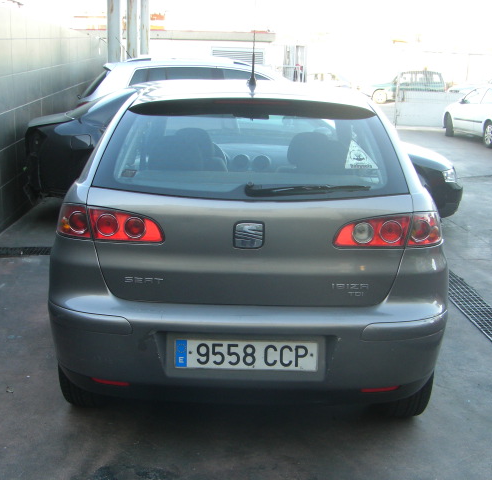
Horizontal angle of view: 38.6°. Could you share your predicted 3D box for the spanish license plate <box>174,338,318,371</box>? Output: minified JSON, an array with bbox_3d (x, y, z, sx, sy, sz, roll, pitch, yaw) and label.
[{"bbox_3d":[0.003,0.426,2.585,0.520,0.110,0.020,2,16,0],"label":"spanish license plate"}]

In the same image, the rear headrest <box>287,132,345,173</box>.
[{"bbox_3d":[0.351,-0.442,3.550,0.280,0.200,0.120,2,16,0],"label":"rear headrest"}]

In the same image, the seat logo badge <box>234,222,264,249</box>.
[{"bbox_3d":[0.014,-0.017,2.590,0.114,0.105,0.020,2,16,0],"label":"seat logo badge"}]

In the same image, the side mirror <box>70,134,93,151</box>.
[{"bbox_3d":[-1.580,-0.937,6.750,0.210,0.165,0.100,2,16,0],"label":"side mirror"}]

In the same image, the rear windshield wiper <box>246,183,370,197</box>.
[{"bbox_3d":[0.230,-0.189,2.630,0.475,0.055,0.070,2,16,0],"label":"rear windshield wiper"}]

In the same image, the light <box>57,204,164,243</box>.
[{"bbox_3d":[-0.512,-0.068,2.645,0.440,0.130,0.140,4,16,7],"label":"light"}]

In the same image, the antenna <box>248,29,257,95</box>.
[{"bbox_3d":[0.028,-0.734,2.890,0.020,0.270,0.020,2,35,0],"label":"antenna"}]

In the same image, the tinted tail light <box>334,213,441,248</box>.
[{"bbox_3d":[0.538,-0.030,2.645,0.440,0.130,0.140,0,16,-7],"label":"tinted tail light"}]

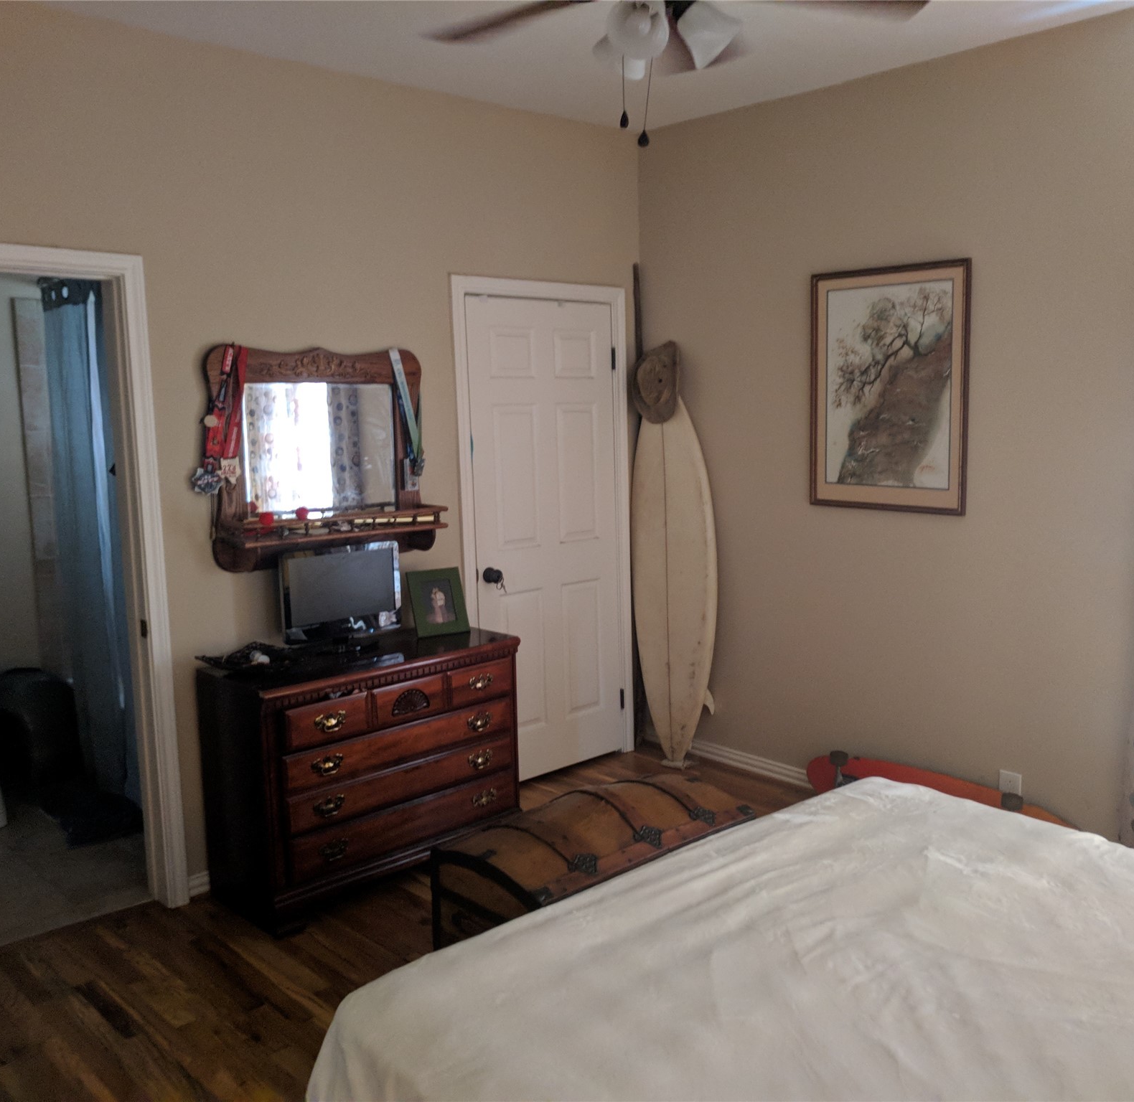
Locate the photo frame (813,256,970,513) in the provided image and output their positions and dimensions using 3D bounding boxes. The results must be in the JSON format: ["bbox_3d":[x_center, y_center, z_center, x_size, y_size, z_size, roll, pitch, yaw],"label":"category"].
[{"bbox_3d":[1.198,-0.602,4.132,0.030,0.897,0.665,-8,10,-42],"label":"photo frame"}]

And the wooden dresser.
[{"bbox_3d":[-0.694,0.748,3.891,1.030,0.787,0.470,-8,10,-42],"label":"wooden dresser"}]

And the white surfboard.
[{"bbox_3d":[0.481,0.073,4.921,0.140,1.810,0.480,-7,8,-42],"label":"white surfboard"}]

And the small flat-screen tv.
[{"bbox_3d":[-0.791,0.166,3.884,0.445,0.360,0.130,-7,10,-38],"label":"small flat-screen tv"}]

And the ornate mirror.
[{"bbox_3d":[-0.804,-0.333,3.875,0.875,0.760,0.170,-8,10,-42],"label":"ornate mirror"}]

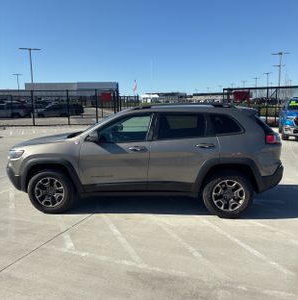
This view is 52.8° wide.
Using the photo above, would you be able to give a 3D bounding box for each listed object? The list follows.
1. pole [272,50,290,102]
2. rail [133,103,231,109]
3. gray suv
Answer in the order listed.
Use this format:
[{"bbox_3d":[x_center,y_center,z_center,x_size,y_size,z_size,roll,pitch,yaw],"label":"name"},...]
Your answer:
[{"bbox_3d":[20.032,-10.572,46.014,2.650,8.448,0.500,1,10,13],"label":"pole"},{"bbox_3d":[0.503,-0.681,4.605,1.560,0.085,0.060,0,10,6],"label":"rail"},{"bbox_3d":[-0.086,0.029,5.344,4.620,1.715,1.930,0,10,6],"label":"gray suv"}]

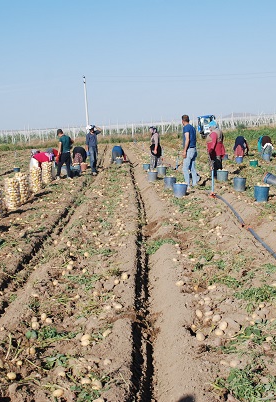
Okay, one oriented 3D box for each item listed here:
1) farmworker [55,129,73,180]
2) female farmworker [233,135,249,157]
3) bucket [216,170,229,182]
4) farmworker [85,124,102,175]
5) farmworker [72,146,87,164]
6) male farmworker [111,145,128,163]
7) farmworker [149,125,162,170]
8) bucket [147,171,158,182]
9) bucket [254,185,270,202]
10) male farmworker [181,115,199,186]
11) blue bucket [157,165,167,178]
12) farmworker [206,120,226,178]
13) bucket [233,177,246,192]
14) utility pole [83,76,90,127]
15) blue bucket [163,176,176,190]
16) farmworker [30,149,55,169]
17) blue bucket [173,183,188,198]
[{"bbox_3d":[-2.454,-1.549,23.500,0.560,1.730,0.420,-7,7,-27],"label":"farmworker"},{"bbox_3d":[3.977,-2.076,27.200,0.560,0.900,0.800,-2,6,9],"label":"female farmworker"},{"bbox_3d":[2.180,-0.634,18.000,0.290,0.290,0.290,-3,6,0],"label":"bucket"},{"bbox_3d":[-1.558,-1.751,24.203,0.580,1.740,0.420,-4,6,-6],"label":"farmworker"},{"bbox_3d":[-2.392,-1.763,28.751,0.600,0.870,0.800,-2,7,12],"label":"farmworker"},{"bbox_3d":[-0.832,-2.083,30.756,0.550,0.780,0.800,0,7,24],"label":"male farmworker"},{"bbox_3d":[0.640,-1.905,25.200,0.400,1.580,0.460,-4,7,-3],"label":"farmworker"},{"bbox_3d":[0.429,-0.667,19.400,0.285,0.275,0.285,-4,7,0],"label":"bucket"},{"bbox_3d":[2.309,-0.134,13.000,0.285,0.300,0.285,-3,6,0],"label":"bucket"},{"bbox_3d":[1.254,-1.193,16.900,0.420,1.750,0.500,3,9,43],"label":"male farmworker"},{"bbox_3d":[0.776,-0.941,22.200,0.280,0.280,0.280,-3,6,0],"label":"blue bucket"},{"bbox_3d":[2.116,-1.383,18.900,0.480,1.580,0.520,-2,7,9],"label":"farmworker"},{"bbox_3d":[2.356,-0.395,16.182,0.290,0.320,0.290,-3,6,0],"label":"bucket"},{"bbox_3d":[-8.120,-15.065,111.463,0.400,9.600,0.380,-4,6,0],"label":"utility pole"},{"bbox_3d":[0.784,-0.427,16.900,0.300,0.285,0.300,-4,7,0],"label":"blue bucket"},{"bbox_3d":[-3.196,-1.137,23.344,0.850,1.000,0.500,-4,7,-11],"label":"farmworker"},{"bbox_3d":[0.957,-0.242,15.783,0.310,0.310,0.310,-3,6,0],"label":"blue bucket"}]

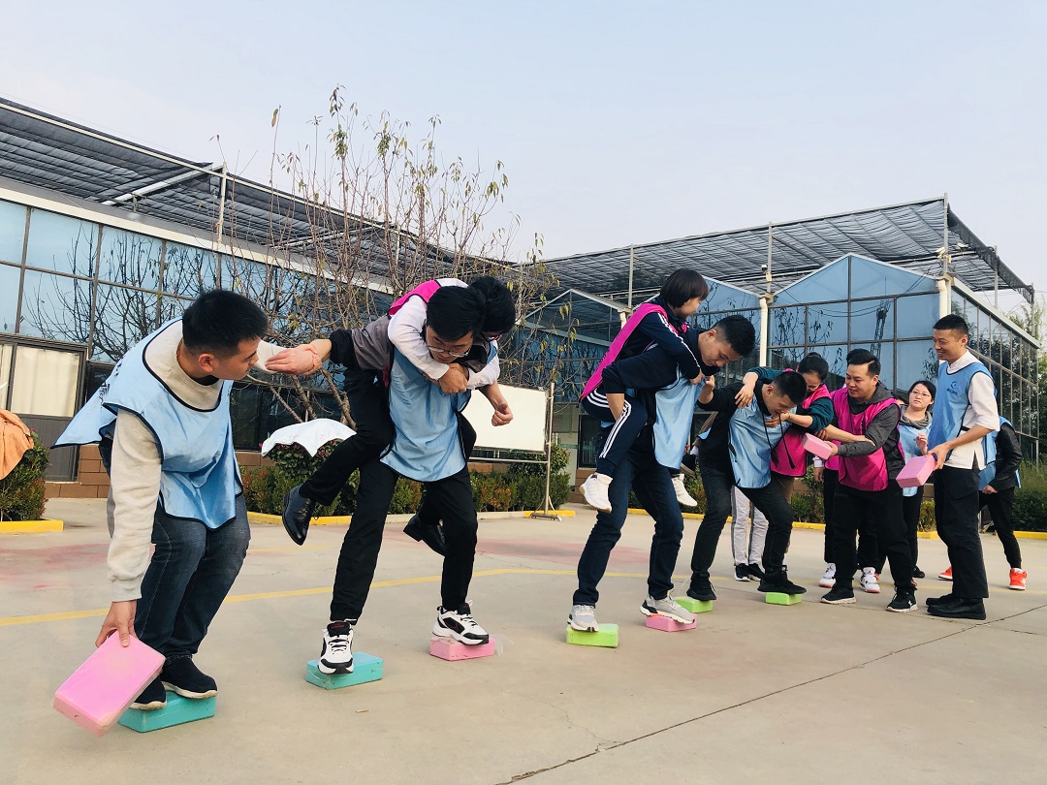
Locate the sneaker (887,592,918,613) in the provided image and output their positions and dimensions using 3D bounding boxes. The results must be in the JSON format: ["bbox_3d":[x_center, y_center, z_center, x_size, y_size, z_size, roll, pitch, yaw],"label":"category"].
[{"bbox_3d":[2.272,1.241,5.063,0.105,0.120,0.280,-2,-6,44],"label":"sneaker"}]

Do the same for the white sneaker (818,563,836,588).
[{"bbox_3d":[2.182,1.297,6.018,0.110,0.150,0.295,0,-5,34],"label":"white sneaker"}]

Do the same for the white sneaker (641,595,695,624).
[{"bbox_3d":[0.676,1.025,4.065,0.105,0.120,0.290,6,-6,-37],"label":"white sneaker"}]

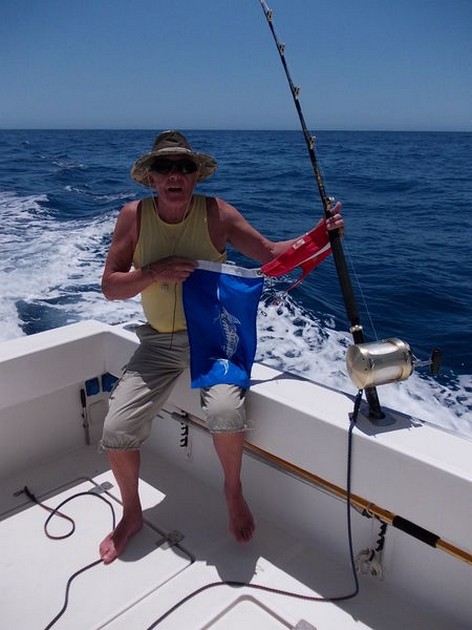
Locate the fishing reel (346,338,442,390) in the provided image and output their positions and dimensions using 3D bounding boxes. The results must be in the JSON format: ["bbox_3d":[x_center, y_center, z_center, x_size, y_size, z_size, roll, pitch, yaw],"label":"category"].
[{"bbox_3d":[0.507,0.148,1.661,0.245,0.145,0.185,-11,-4,-18],"label":"fishing reel"}]

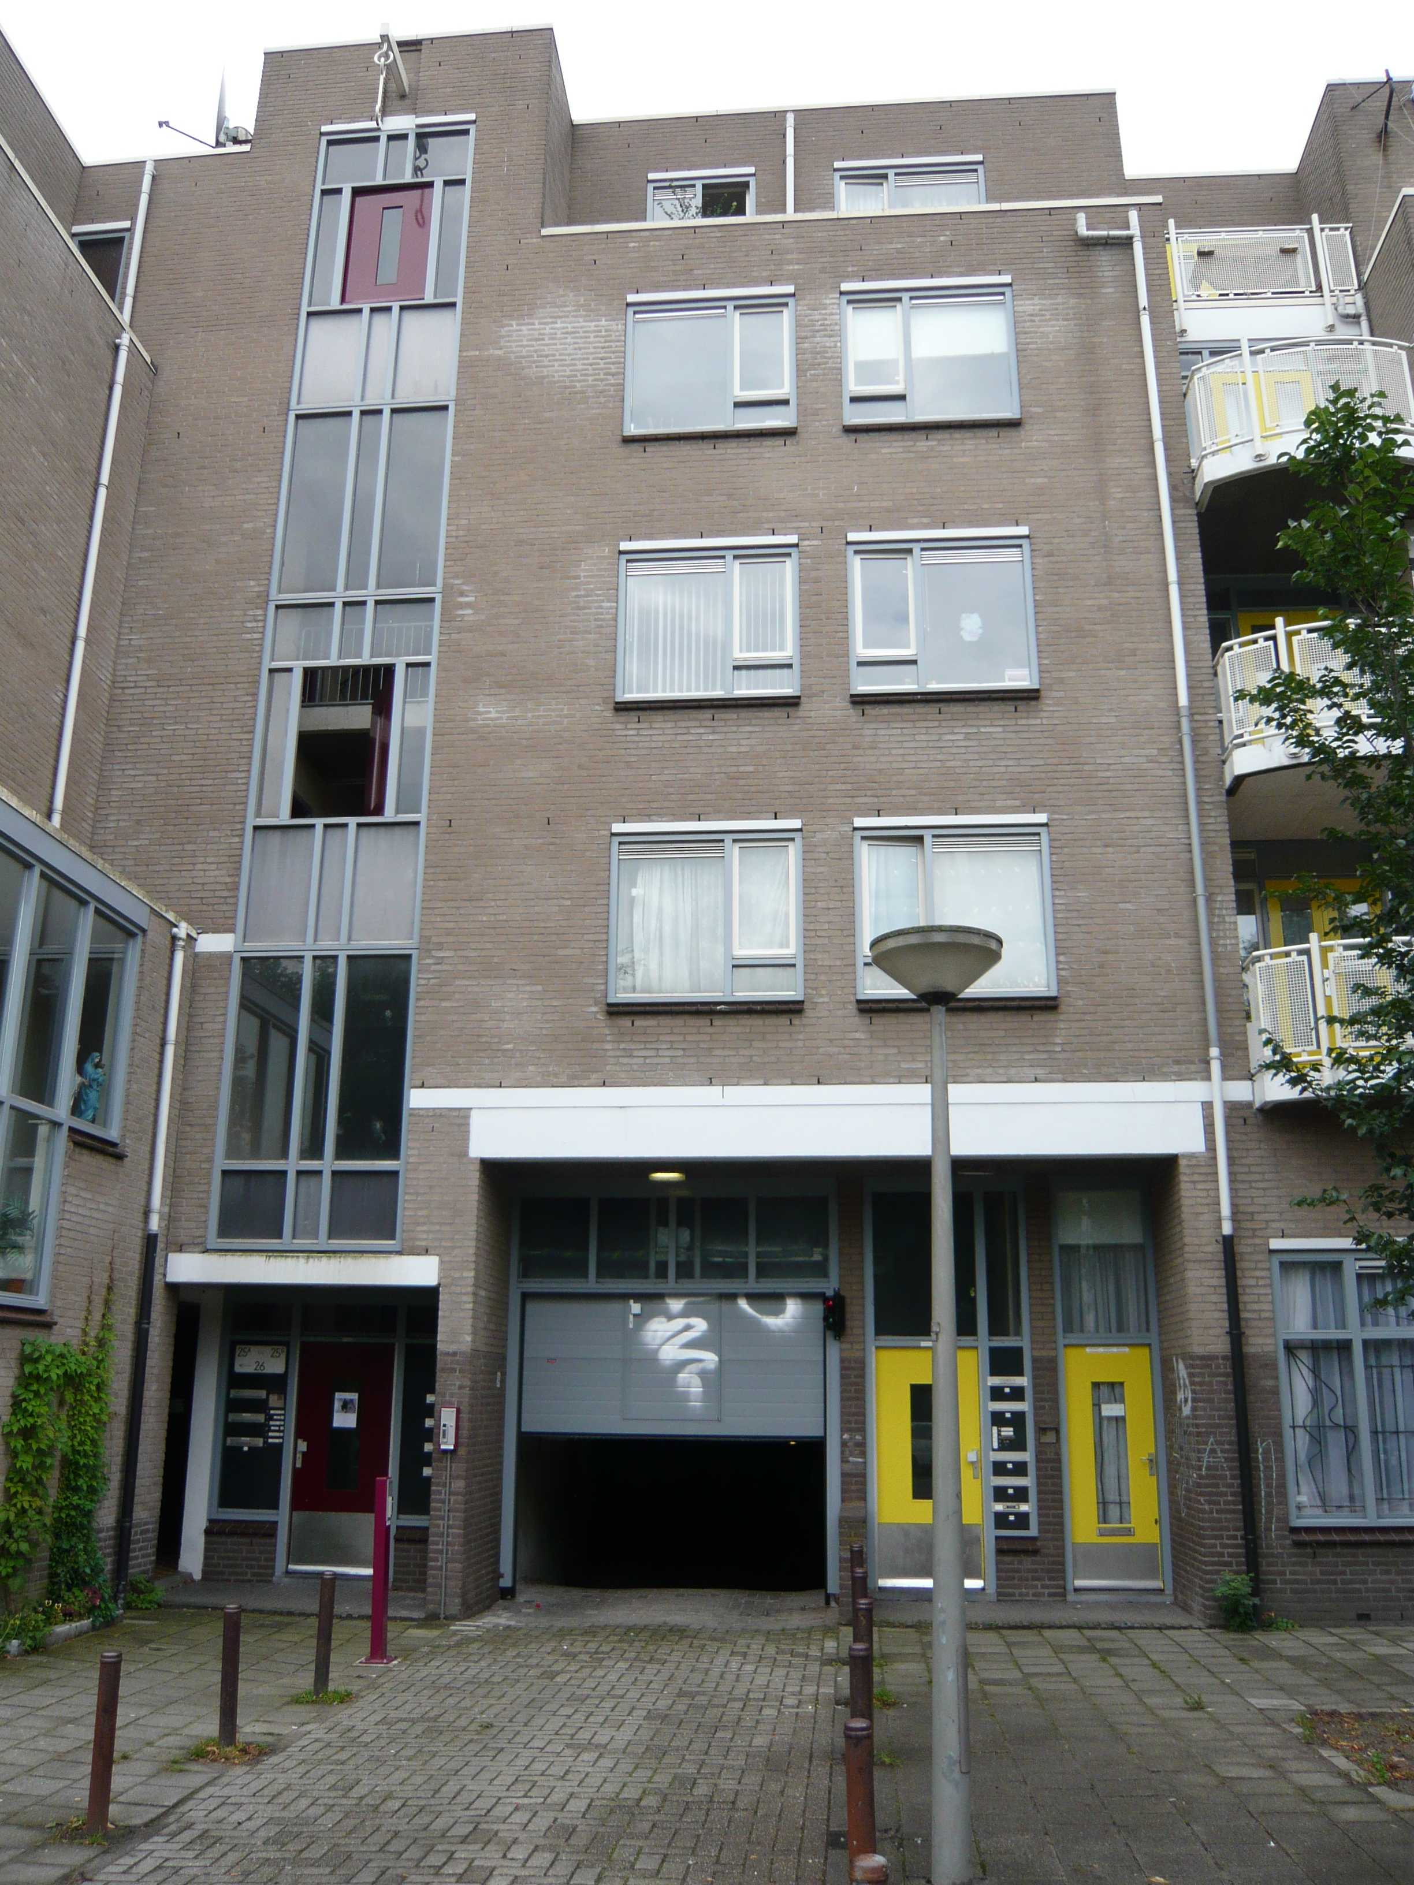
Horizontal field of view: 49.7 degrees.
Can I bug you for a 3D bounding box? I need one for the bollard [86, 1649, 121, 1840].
[{"bbox_3d":[-2.265,3.011,5.742,0.085,0.650,0.085,-1,-16,5],"label":"bollard"}]

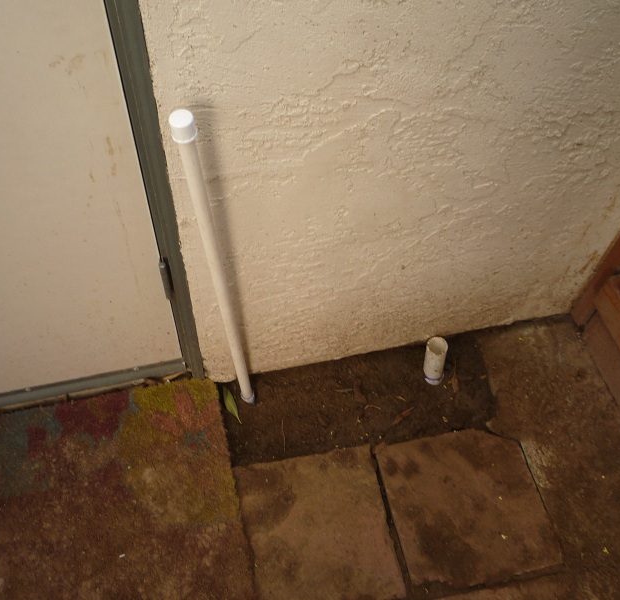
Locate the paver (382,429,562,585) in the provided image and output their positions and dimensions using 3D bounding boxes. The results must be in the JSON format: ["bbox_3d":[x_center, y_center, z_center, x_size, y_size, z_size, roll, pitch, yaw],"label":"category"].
[{"bbox_3d":[0.301,0.401,1.361,0.292,0.045,0.281,-7,57,-8],"label":"paver"}]

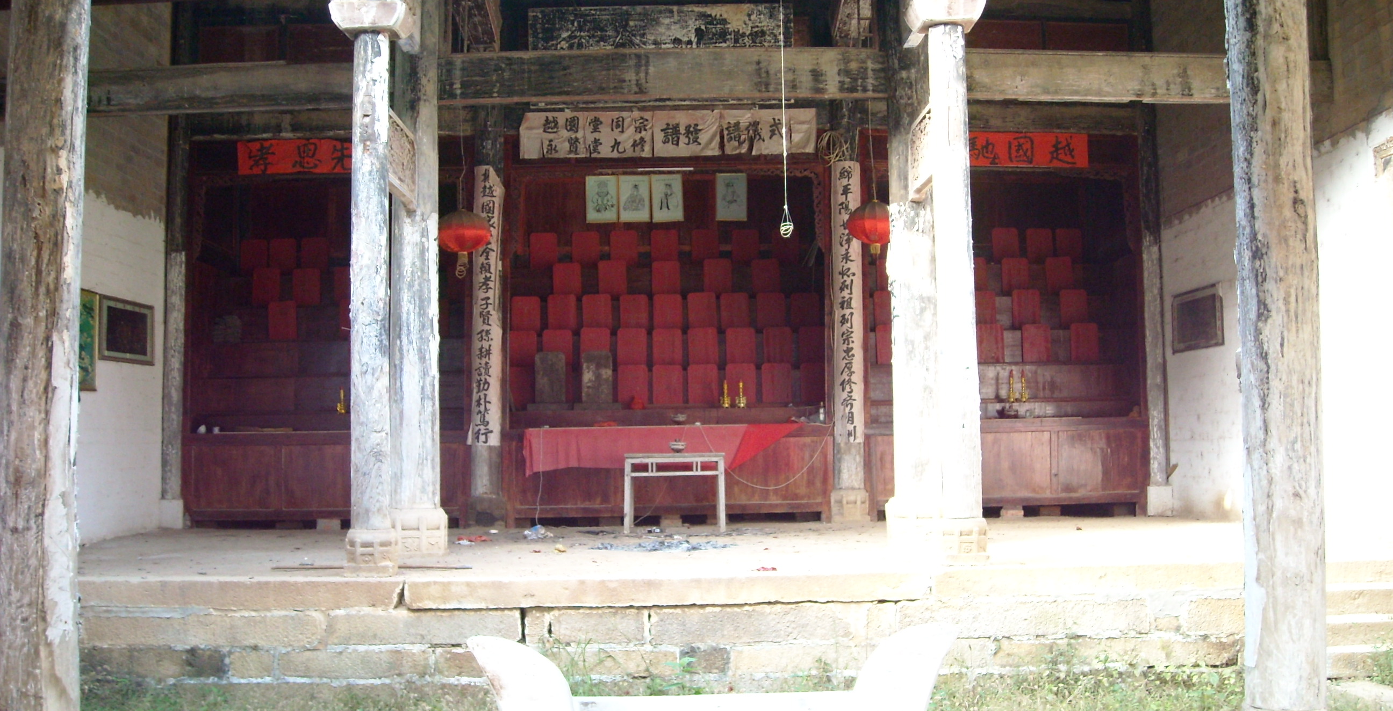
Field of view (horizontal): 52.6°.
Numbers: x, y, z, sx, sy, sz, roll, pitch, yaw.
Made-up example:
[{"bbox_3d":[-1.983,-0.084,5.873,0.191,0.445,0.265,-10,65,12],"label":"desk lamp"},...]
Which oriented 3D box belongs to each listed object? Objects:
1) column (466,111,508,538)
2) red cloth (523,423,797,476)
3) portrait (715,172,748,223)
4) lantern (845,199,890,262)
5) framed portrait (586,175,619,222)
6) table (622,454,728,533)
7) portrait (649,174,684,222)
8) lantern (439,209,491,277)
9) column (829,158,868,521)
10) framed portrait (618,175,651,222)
[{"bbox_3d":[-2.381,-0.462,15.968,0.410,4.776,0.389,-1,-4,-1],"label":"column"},{"bbox_3d":[-0.399,1.061,15.663,3.023,0.512,0.256,-1,-4,-1],"label":"red cloth"},{"bbox_3d":[0.404,-1.826,16.262,0.351,0.561,0.030,-1,-4,-1],"label":"portrait"},{"bbox_3d":[1.714,-1.207,13.521,0.534,0.580,0.534,-1,-4,-1],"label":"lantern"},{"bbox_3d":[-1.230,-2.038,18.410,0.440,0.625,0.031,-1,-4,-1],"label":"framed portrait"},{"bbox_3d":[-0.223,1.417,14.665,1.015,0.789,1.025,-1,-4,-1],"label":"table"},{"bbox_3d":[-0.382,-2.055,18.425,0.446,0.628,0.031,-1,-4,-1],"label":"portrait"},{"bbox_3d":[-2.234,-1.076,13.446,0.539,0.639,0.539,-1,-4,-1],"label":"lantern"},{"bbox_3d":[1.723,-0.219,16.020,0.420,4.182,0.410,-1,-4,-1],"label":"column"},{"bbox_3d":[-0.804,-2.047,18.417,0.426,0.623,0.031,-1,-4,-1],"label":"framed portrait"}]

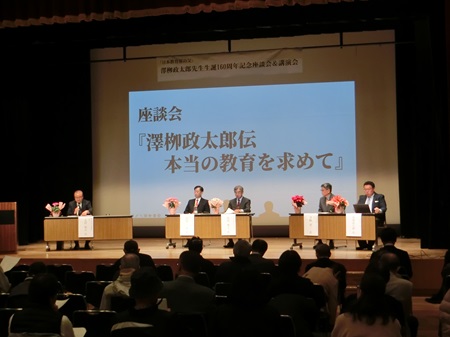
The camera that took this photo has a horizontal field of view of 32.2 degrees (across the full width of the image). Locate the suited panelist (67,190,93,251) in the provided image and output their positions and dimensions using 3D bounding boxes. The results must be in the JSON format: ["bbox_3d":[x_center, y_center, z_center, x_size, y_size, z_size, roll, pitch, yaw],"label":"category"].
[{"bbox_3d":[-3.058,1.060,16.332,0.520,1.240,0.750,-1,-1,-6],"label":"suited panelist"}]

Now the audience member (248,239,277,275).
[{"bbox_3d":[0.516,1.582,10.729,0.480,1.240,0.760,-1,-1,11],"label":"audience member"}]

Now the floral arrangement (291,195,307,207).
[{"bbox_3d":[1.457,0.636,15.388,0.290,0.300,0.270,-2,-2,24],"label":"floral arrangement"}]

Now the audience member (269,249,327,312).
[{"bbox_3d":[0.767,1.531,8.479,0.520,1.270,0.760,-1,-1,11],"label":"audience member"}]

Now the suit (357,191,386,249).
[{"bbox_3d":[2.881,0.996,15.437,0.560,1.060,0.680,-1,-1,22],"label":"suit"}]

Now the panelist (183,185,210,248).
[{"bbox_3d":[-0.610,1.002,16.400,0.560,1.280,0.750,-2,-1,17],"label":"panelist"}]

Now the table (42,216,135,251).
[{"bbox_3d":[-2.849,1.352,16.343,1.800,0.700,0.500,-1,-1,-3],"label":"table"}]

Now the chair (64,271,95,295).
[{"bbox_3d":[-1.688,1.683,9.557,0.430,0.810,0.500,-1,-1,14],"label":"chair"}]

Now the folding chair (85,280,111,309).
[{"bbox_3d":[-1.506,1.835,10.076,0.450,0.790,0.500,-1,-1,11],"label":"folding chair"}]

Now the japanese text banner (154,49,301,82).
[{"bbox_3d":[0.104,-2.371,18.000,3.400,0.560,0.040,-2,-1,13],"label":"japanese text banner"}]

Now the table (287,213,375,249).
[{"bbox_3d":[2.140,1.198,15.164,1.760,0.700,0.520,-2,-2,23],"label":"table"}]

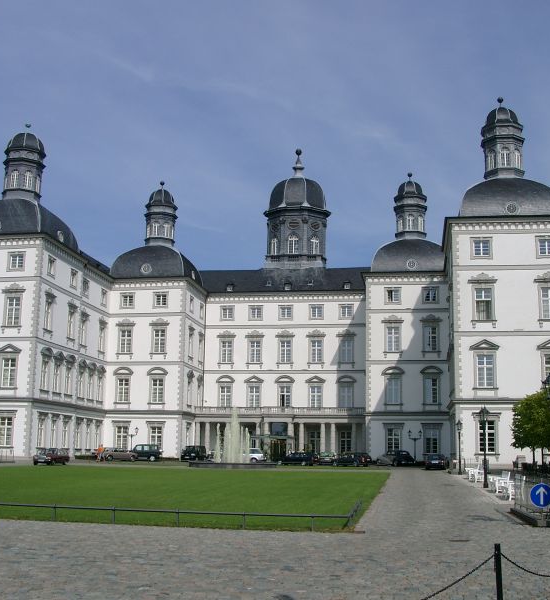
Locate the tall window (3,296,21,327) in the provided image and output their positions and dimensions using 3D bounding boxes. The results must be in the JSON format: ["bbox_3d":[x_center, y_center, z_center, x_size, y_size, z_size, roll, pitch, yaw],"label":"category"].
[{"bbox_3d":[-25.782,1.131,77.266,1.887,3.012,0.300,-1,-11,9],"label":"tall window"}]

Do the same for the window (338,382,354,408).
[{"bbox_3d":[9.299,12.641,102.775,1.836,3.294,0.300,-1,-11,9],"label":"window"}]

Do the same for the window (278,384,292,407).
[{"bbox_3d":[1.287,12.545,102.689,1.887,2.992,0.300,-1,-11,9],"label":"window"}]

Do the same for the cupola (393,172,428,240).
[{"bbox_3d":[17.303,-11.913,100.232,4.237,8.861,4.150,-1,-11,9],"label":"cupola"}]

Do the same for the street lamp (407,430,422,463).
[{"bbox_3d":[15.272,15.898,85.536,1.501,3.587,0.500,-1,-11,9],"label":"street lamp"}]

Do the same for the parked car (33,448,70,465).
[{"bbox_3d":[-18.717,13.174,66.000,1.700,1.450,4.200,0,-11,6],"label":"parked car"}]

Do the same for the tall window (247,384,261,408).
[{"bbox_3d":[-2.708,12.651,103.284,1.895,3.075,0.300,-1,-11,9],"label":"tall window"}]

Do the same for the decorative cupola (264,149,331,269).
[{"bbox_3d":[3.375,-13.801,118.894,9.899,19.038,9.899,-1,-11,9],"label":"decorative cupola"}]

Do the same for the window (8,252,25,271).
[{"bbox_3d":[-25.764,-3.794,78.241,1.859,1.936,0.300,-1,-11,9],"label":"window"}]

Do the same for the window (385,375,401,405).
[{"bbox_3d":[13.851,10.540,91.774,1.778,3.318,0.300,-1,-11,9],"label":"window"}]

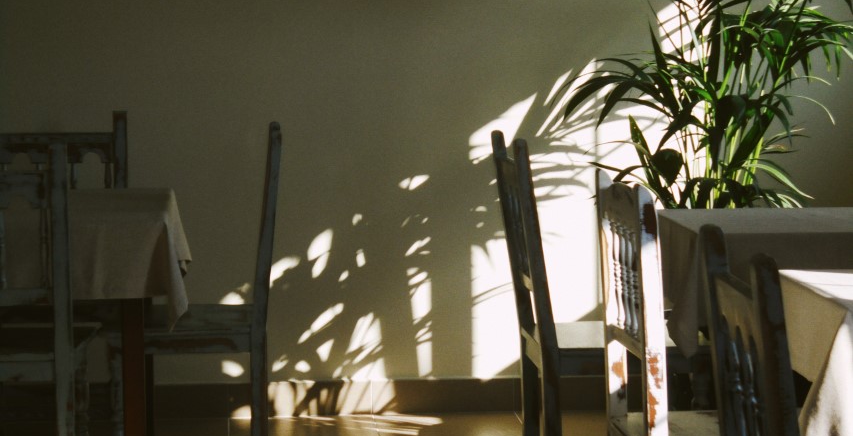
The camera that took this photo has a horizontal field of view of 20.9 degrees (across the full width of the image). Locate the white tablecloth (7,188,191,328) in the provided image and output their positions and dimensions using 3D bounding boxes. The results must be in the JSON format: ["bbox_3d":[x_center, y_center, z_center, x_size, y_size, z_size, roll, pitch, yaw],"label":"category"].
[{"bbox_3d":[-1.006,0.098,5.762,0.840,0.280,0.780,-1,6,-5],"label":"white tablecloth"}]

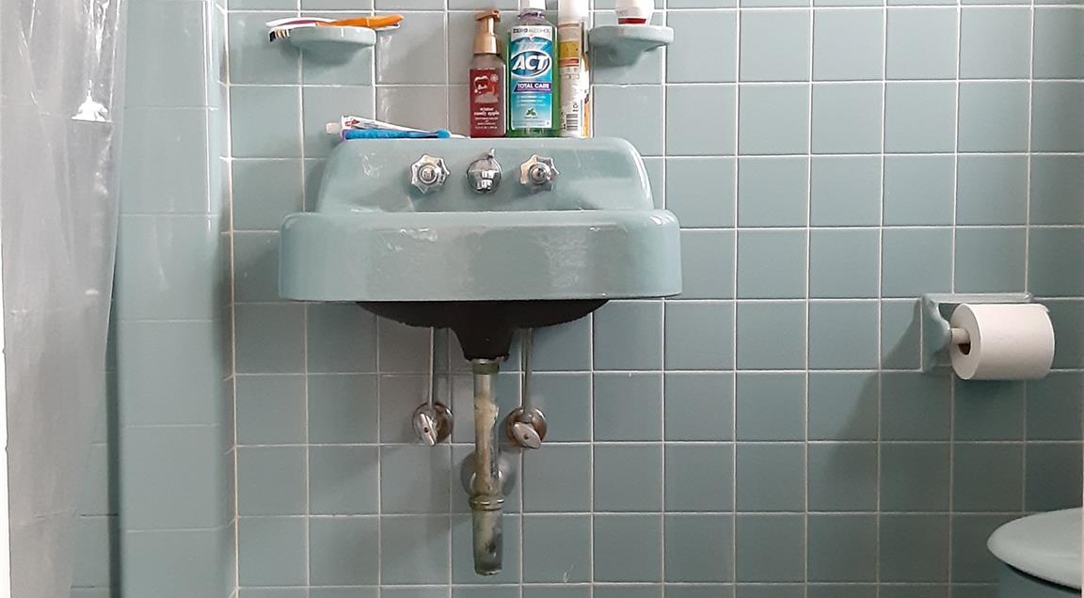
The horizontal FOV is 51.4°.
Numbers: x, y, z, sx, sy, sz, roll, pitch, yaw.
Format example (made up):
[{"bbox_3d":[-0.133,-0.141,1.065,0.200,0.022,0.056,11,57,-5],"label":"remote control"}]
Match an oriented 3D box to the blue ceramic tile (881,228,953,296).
[{"bbox_3d":[0.571,-0.057,1.720,0.108,0.108,0.010,0,3,0],"label":"blue ceramic tile"}]

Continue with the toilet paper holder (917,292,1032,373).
[{"bbox_3d":[0.664,0.056,1.677,0.166,0.121,0.085,0,3,0],"label":"toilet paper holder"}]

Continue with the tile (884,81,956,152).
[{"bbox_3d":[0.571,-0.276,1.708,0.108,0.108,0.010,0,3,0],"label":"tile"}]

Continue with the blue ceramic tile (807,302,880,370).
[{"bbox_3d":[0.460,0.056,1.726,0.108,0.108,0.009,0,3,0],"label":"blue ceramic tile"}]

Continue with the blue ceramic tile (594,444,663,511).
[{"bbox_3d":[0.133,0.275,1.740,0.108,0.108,0.009,0,3,0],"label":"blue ceramic tile"}]

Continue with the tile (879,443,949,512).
[{"bbox_3d":[0.572,0.275,1.738,0.108,0.108,0.010,0,3,0],"label":"tile"}]

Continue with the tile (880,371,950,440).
[{"bbox_3d":[0.569,0.165,1.723,0.107,0.107,0.010,0,3,0],"label":"tile"}]

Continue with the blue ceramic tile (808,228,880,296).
[{"bbox_3d":[0.460,-0.053,1.720,0.108,0.108,0.009,0,3,0],"label":"blue ceramic tile"}]

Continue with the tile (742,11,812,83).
[{"bbox_3d":[0.347,-0.381,1.693,0.107,0.107,0.010,0,3,0],"label":"tile"}]

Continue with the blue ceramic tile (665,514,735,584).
[{"bbox_3d":[0.244,0.387,1.750,0.108,0.108,0.009,0,3,0],"label":"blue ceramic tile"}]

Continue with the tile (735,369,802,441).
[{"bbox_3d":[0.347,0.164,1.723,0.108,0.108,0.009,0,3,0],"label":"tile"}]

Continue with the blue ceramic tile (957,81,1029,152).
[{"bbox_3d":[0.678,-0.274,1.694,0.108,0.108,0.009,0,3,1],"label":"blue ceramic tile"}]

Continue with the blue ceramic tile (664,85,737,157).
[{"bbox_3d":[0.238,-0.271,1.700,0.107,0.107,0.010,0,3,0],"label":"blue ceramic tile"}]

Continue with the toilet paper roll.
[{"bbox_3d":[0.666,0.062,1.630,0.103,0.109,0.109,0,3,0],"label":"toilet paper roll"}]

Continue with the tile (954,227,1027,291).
[{"bbox_3d":[0.680,-0.055,1.708,0.108,0.108,0.009,0,3,1],"label":"tile"}]

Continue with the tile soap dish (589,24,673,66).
[{"bbox_3d":[0.131,-0.371,1.652,0.124,0.044,0.075,0,3,0],"label":"tile soap dish"}]

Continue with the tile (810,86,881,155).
[{"bbox_3d":[0.460,-0.273,1.709,0.108,0.108,0.010,0,3,0],"label":"tile"}]

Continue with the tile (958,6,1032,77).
[{"bbox_3d":[0.679,-0.385,1.690,0.108,0.108,0.009,0,3,0],"label":"tile"}]

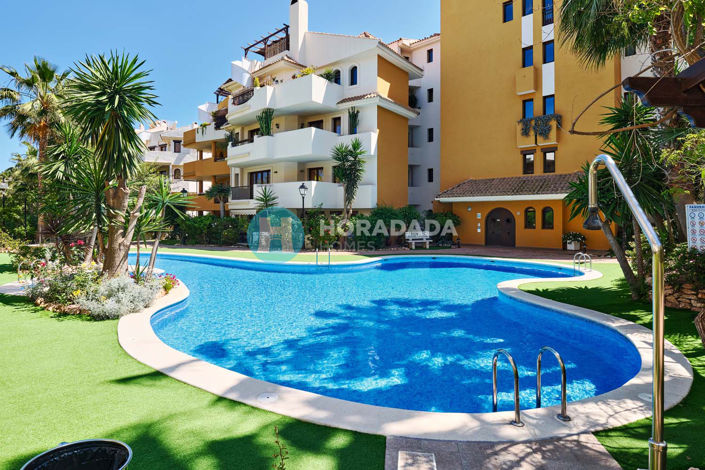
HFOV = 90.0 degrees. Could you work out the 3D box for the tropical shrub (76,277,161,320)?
[{"bbox_3d":[-4.500,1.170,6.850,1.400,0.620,1.150,-2,3,-33],"label":"tropical shrub"}]

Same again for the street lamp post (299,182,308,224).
[{"bbox_3d":[-2.447,-0.899,17.600,0.450,3.350,0.450,0,2,0],"label":"street lamp post"}]

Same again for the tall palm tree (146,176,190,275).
[{"bbox_3d":[-4.700,-0.200,9.000,1.120,2.500,1.100,-1,3,-28],"label":"tall palm tree"}]

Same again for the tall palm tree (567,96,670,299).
[{"bbox_3d":[5.750,-0.760,7.750,2.000,4.250,1.900,2,3,36],"label":"tall palm tree"}]

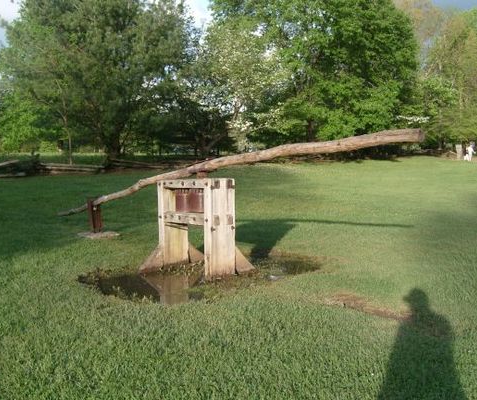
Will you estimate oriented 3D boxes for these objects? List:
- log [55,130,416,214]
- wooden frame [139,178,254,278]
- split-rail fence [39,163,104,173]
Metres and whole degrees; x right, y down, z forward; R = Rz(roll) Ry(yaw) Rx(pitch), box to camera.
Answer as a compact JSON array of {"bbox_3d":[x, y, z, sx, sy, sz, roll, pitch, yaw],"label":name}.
[{"bbox_3d":[-1.095,-0.246,8.243,0.200,0.340,8.800,-5,-2,-40],"label":"log"},{"bbox_3d":[-0.608,0.360,7.394,1.050,1.260,1.290,-5,7,-39],"label":"wooden frame"},{"bbox_3d":[-9.140,-1.751,29.500,3.550,0.560,0.300,-3,6,-24],"label":"split-rail fence"}]

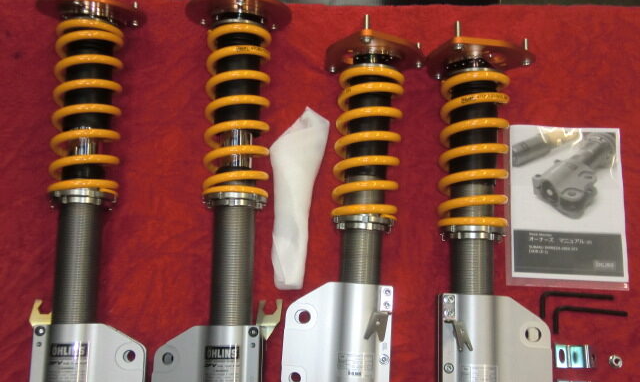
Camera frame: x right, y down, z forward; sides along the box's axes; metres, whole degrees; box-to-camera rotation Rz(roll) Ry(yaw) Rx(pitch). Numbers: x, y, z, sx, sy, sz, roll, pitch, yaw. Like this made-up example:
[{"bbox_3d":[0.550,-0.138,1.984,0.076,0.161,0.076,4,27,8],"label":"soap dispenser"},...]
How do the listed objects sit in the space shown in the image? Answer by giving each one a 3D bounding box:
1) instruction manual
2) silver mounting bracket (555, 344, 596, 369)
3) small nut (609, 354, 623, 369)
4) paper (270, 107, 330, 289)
[{"bbox_3d":[0.329,0.019,0.893,0.153,0.005,0.217,2,77,3],"label":"instruction manual"},{"bbox_3d":[0.325,0.211,0.843,0.049,0.014,0.027,1,77,3],"label":"silver mounting bracket"},{"bbox_3d":[0.374,0.216,0.841,0.015,0.010,0.015,-1,76,3],"label":"small nut"},{"bbox_3d":[-0.038,0.005,0.906,0.076,0.024,0.257,6,77,4],"label":"paper"}]

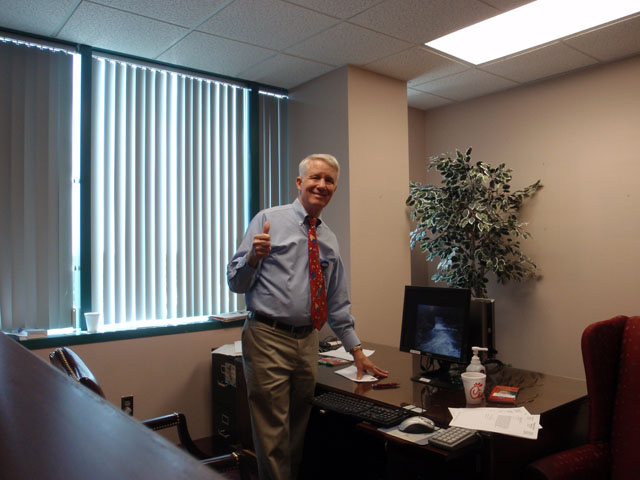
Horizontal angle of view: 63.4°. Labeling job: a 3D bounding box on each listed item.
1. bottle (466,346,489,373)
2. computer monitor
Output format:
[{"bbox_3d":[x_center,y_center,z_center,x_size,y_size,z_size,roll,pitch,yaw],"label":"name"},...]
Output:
[{"bbox_3d":[0.642,0.530,2.109,0.088,0.183,0.072,0,0,22],"label":"bottle"},{"bbox_3d":[0.515,0.419,2.318,0.200,0.407,0.370,0,0,-39],"label":"computer monitor"}]

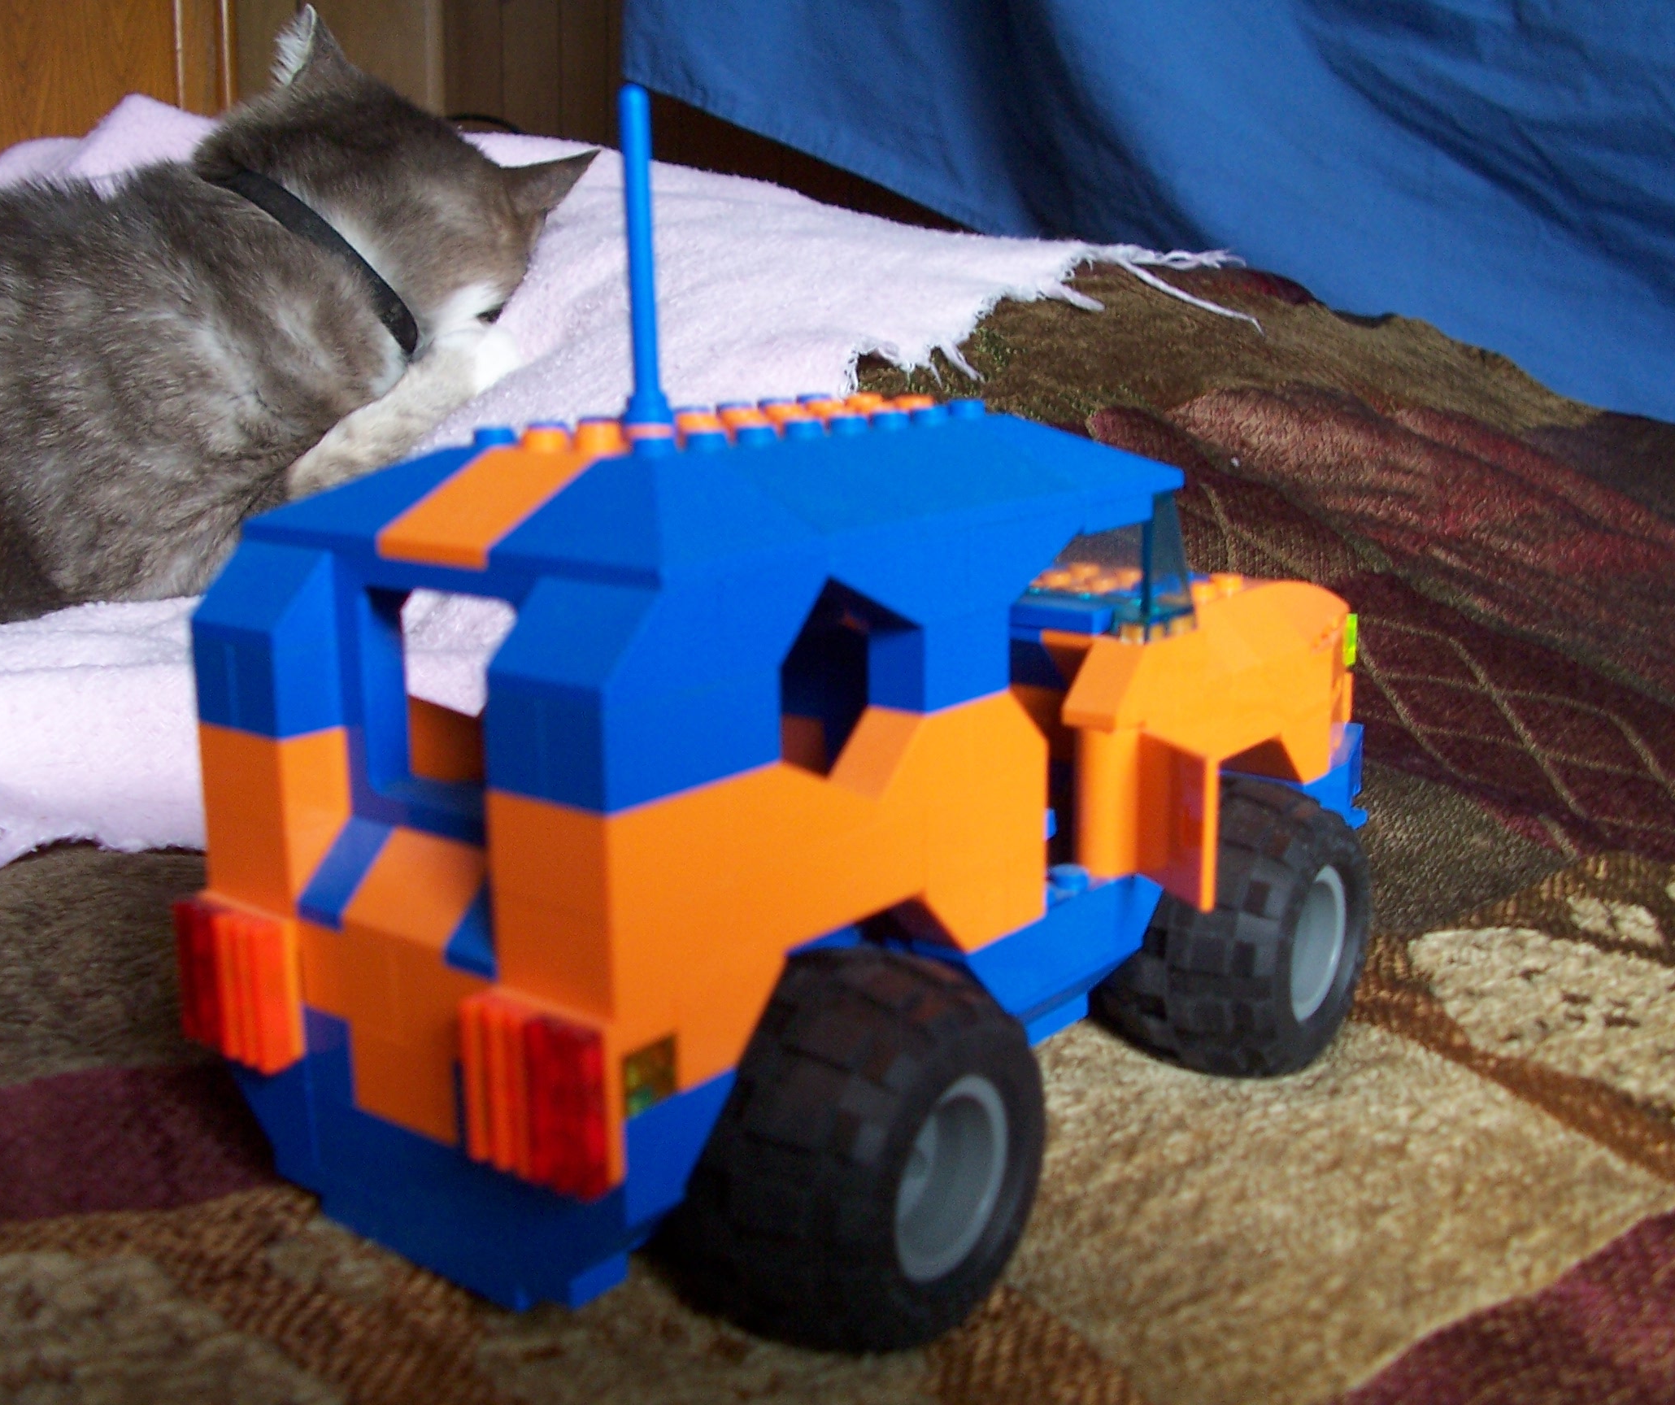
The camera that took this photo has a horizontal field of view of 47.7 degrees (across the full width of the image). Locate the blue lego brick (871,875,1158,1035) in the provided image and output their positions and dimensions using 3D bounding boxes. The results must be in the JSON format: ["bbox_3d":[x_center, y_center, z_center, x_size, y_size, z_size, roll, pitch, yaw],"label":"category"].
[{"bbox_3d":[0.022,0.029,0.235,0.017,0.012,0.035,9,16,38],"label":"blue lego brick"}]

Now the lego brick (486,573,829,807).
[{"bbox_3d":[-0.017,-0.003,0.183,0.016,0.019,0.032,9,16,38],"label":"lego brick"}]

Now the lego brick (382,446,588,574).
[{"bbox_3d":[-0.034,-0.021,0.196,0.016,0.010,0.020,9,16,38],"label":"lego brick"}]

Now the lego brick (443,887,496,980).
[{"bbox_3d":[-0.032,0.021,0.188,0.008,0.010,0.013,9,16,38],"label":"lego brick"}]

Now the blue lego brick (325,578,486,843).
[{"bbox_3d":[-0.038,-0.001,0.196,0.032,0.029,0.008,9,16,38],"label":"blue lego brick"}]

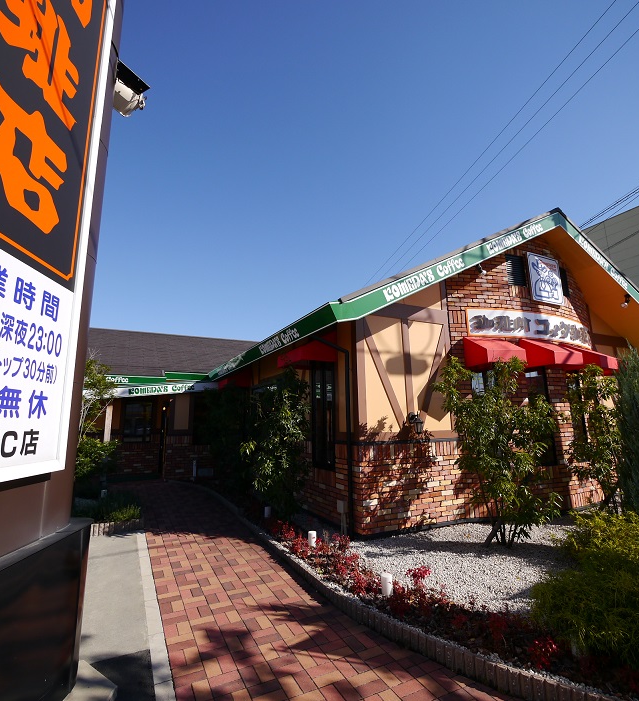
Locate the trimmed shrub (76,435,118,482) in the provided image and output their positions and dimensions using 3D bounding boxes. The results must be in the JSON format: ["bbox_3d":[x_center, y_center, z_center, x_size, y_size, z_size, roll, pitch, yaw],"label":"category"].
[{"bbox_3d":[-4.942,2.425,8.150,1.000,1.220,1.000,5,-12,-30],"label":"trimmed shrub"}]

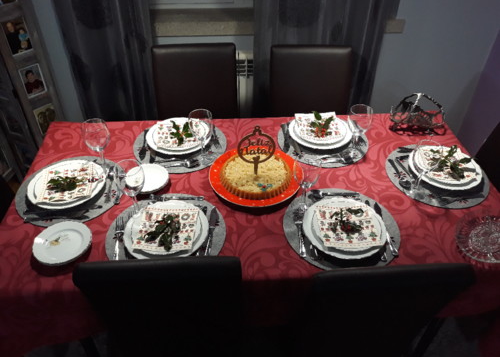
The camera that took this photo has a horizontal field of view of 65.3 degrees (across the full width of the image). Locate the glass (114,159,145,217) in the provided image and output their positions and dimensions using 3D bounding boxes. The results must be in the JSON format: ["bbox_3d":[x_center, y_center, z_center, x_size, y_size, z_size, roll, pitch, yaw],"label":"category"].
[{"bbox_3d":[-0.365,0.034,1.231,0.087,0.200,0.087,-2,42,-4],"label":"glass"}]

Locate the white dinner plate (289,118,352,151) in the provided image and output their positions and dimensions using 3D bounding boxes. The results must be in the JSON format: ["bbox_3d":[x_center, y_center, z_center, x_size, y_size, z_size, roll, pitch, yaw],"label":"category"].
[{"bbox_3d":[0.304,-0.193,1.676,0.266,0.028,0.266,0,40,0],"label":"white dinner plate"}]

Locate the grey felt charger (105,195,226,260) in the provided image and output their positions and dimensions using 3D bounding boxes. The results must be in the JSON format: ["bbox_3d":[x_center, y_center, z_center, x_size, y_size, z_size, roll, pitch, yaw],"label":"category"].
[{"bbox_3d":[-0.261,0.176,1.224,0.373,0.004,0.373,-2,42,-4],"label":"grey felt charger"}]

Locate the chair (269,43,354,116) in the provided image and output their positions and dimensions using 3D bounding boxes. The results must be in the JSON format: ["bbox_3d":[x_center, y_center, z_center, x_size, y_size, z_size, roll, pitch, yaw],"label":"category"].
[{"bbox_3d":[0.307,-0.115,1.994,0.420,0.939,0.550,-2,42,-4],"label":"chair"}]

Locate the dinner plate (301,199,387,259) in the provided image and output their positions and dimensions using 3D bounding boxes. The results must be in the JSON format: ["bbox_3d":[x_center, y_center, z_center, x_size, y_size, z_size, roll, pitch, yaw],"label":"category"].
[{"bbox_3d":[0.304,0.162,1.256,0.266,0.028,0.266,0,40,0],"label":"dinner plate"}]

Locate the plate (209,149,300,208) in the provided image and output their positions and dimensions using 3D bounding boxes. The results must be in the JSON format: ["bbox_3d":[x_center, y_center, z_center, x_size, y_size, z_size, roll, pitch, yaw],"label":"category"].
[{"bbox_3d":[0.019,-0.008,1.422,0.338,0.028,0.338,1,42,-1],"label":"plate"}]

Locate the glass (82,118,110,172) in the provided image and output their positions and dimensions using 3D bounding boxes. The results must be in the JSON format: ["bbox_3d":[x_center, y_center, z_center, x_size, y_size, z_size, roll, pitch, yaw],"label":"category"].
[{"bbox_3d":[-0.559,-0.116,1.447,0.090,0.195,0.090,-1,40,-2],"label":"glass"}]

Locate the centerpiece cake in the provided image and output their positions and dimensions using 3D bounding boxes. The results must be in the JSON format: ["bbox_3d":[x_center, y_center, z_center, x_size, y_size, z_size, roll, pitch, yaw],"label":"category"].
[{"bbox_3d":[0.024,-0.089,1.371,0.265,0.235,0.265,-1,40,-2],"label":"centerpiece cake"}]

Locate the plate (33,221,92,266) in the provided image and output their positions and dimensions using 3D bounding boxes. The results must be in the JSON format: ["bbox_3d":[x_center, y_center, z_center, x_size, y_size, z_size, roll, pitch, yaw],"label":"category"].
[{"bbox_3d":[-0.562,0.197,1.179,0.172,0.021,0.172,-2,42,-4],"label":"plate"}]

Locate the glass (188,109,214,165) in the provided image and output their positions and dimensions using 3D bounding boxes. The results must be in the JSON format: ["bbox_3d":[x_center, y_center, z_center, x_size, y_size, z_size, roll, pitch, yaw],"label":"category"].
[{"bbox_3d":[-0.185,-0.155,1.500,0.090,0.195,0.090,-1,40,-2],"label":"glass"}]

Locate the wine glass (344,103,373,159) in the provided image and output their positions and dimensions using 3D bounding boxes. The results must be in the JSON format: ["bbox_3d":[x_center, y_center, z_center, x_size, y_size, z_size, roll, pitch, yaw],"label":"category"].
[{"bbox_3d":[0.415,-0.176,1.490,0.085,0.200,0.085,-2,42,-4],"label":"wine glass"}]

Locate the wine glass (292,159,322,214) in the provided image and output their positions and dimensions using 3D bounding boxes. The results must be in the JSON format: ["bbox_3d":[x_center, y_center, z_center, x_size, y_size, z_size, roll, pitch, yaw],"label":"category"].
[{"bbox_3d":[0.187,0.024,1.293,0.090,0.195,0.090,-1,40,-2],"label":"wine glass"}]

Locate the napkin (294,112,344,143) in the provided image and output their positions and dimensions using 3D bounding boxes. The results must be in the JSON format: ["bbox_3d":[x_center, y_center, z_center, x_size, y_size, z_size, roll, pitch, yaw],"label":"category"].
[{"bbox_3d":[0.284,-0.217,1.602,0.167,0.022,0.167,-2,42,-4],"label":"napkin"}]

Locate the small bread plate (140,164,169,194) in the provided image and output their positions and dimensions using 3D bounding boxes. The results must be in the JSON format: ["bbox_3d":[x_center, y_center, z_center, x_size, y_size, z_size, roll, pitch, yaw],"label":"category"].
[{"bbox_3d":[-0.381,0.007,1.435,0.170,0.025,0.170,-1,40,-2],"label":"small bread plate"}]

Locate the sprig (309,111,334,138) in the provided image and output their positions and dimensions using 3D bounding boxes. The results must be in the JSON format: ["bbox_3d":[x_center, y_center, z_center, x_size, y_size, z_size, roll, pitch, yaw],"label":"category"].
[{"bbox_3d":[0.289,-0.216,1.574,0.100,0.045,0.125,-2,42,-4],"label":"sprig"}]

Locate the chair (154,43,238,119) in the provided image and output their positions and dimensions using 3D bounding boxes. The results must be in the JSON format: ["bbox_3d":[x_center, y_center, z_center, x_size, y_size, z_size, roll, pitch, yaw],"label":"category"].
[{"bbox_3d":[-0.266,-0.128,2.029,0.430,0.970,0.520,-2,40,-3],"label":"chair"}]

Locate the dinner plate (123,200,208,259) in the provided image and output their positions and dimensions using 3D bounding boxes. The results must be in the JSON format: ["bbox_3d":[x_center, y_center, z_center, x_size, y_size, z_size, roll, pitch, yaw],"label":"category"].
[{"bbox_3d":[-0.255,0.169,1.212,0.257,0.026,0.257,-2,42,-4],"label":"dinner plate"}]

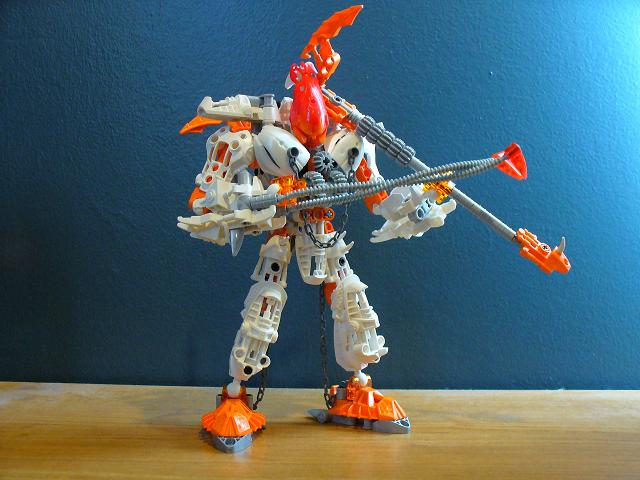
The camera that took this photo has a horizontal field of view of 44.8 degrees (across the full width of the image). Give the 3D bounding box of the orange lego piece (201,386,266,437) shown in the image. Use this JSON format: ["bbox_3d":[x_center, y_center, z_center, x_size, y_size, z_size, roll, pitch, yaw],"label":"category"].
[{"bbox_3d":[-0.054,0.107,0.491,0.040,0.026,0.042,0,2,-5],"label":"orange lego piece"}]

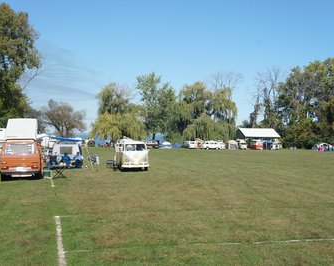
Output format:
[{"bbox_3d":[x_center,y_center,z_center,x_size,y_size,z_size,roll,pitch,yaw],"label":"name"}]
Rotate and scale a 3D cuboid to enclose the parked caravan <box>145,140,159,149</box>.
[{"bbox_3d":[-4.100,2.800,119.000,4.500,1.950,1.800,0,0,0],"label":"parked caravan"}]

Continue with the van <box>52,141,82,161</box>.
[{"bbox_3d":[-7.250,1.500,37.100,1.800,1.950,4.400,0,0,-5],"label":"van"}]

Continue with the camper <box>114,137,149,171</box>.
[{"bbox_3d":[-2.460,1.400,35.000,1.780,2.200,4.300,0,0,-12],"label":"camper"}]

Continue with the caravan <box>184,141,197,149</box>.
[{"bbox_3d":[6.400,2.750,117.000,4.500,1.950,1.800,0,0,0],"label":"caravan"}]

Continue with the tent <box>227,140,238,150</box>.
[{"bbox_3d":[15.200,2.830,118.500,2.300,2.150,2.900,0,0,0],"label":"tent"}]

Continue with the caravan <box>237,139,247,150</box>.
[{"bbox_3d":[17.750,2.740,119.500,1.900,2.400,4.600,0,0,-2],"label":"caravan"}]

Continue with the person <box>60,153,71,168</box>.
[{"bbox_3d":[-6.650,1.820,33.500,0.620,1.070,0.750,0,0,-9],"label":"person"}]

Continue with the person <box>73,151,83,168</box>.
[{"bbox_3d":[-5.880,1.760,33.800,0.800,1.200,0.620,0,0,-9],"label":"person"}]

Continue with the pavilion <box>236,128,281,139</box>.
[{"bbox_3d":[23.200,1.500,133.000,10.200,5.100,7.800,0,0,-17],"label":"pavilion"}]

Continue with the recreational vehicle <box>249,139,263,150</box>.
[{"bbox_3d":[20.950,2.850,119.000,1.800,2.200,4.400,0,0,-10],"label":"recreational vehicle"}]

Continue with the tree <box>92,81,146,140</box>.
[{"bbox_3d":[-12.300,-4.400,130.000,13.700,16.600,13.700,0,0,0],"label":"tree"}]

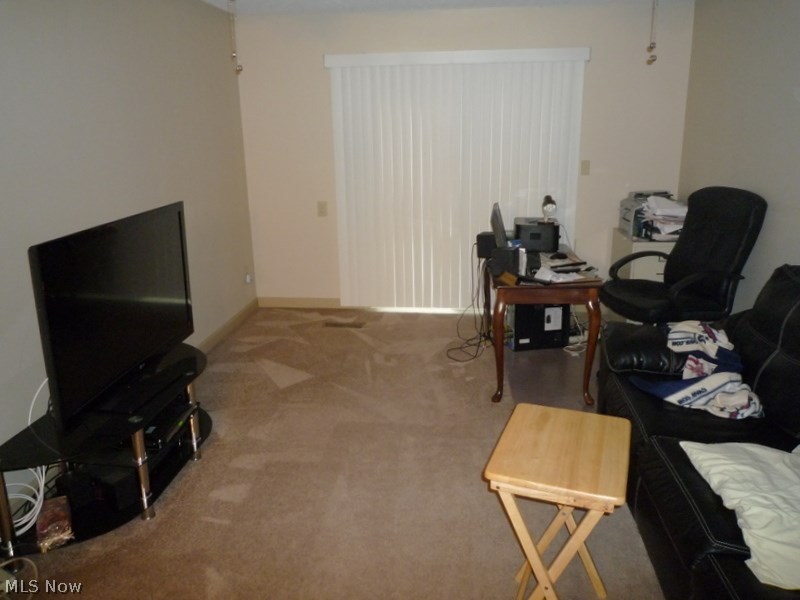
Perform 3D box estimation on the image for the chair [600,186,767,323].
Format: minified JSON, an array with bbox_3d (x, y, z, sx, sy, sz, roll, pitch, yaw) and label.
[{"bbox_3d":[1.776,-0.128,3.820,0.700,1.150,0.650,-6,17,-17],"label":"chair"}]

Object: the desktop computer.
[{"bbox_3d":[1.038,0.142,4.261,0.420,0.410,0.180,-3,16,-8],"label":"desktop computer"}]

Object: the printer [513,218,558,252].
[{"bbox_3d":[0.979,-0.472,4.142,0.285,0.190,0.380,1,16,6],"label":"printer"}]

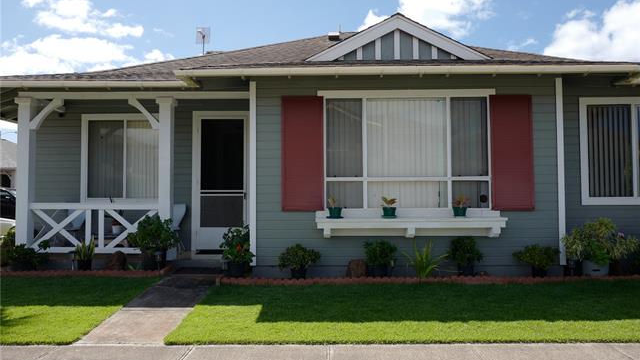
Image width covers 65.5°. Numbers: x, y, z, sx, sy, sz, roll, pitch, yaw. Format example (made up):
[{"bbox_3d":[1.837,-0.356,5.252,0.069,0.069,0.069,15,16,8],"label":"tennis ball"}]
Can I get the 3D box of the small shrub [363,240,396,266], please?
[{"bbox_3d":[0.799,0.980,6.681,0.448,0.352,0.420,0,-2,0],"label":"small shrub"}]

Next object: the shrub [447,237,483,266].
[{"bbox_3d":[1.939,0.960,6.676,0.473,0.364,0.444,0,-2,0],"label":"shrub"}]

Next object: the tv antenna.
[{"bbox_3d":[-2.781,-3.279,11.800,0.360,0.680,0.330,-1,-2,22],"label":"tv antenna"}]

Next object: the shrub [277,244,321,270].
[{"bbox_3d":[-0.246,0.918,5.970,0.504,0.312,0.460,0,-2,1],"label":"shrub"}]

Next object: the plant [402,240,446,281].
[{"bbox_3d":[1.244,0.964,5.920,0.524,0.512,0.470,0,-2,1],"label":"plant"}]

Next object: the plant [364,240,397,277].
[{"bbox_3d":[0.730,0.951,5.950,0.395,0.478,0.400,0,-2,1],"label":"plant"}]

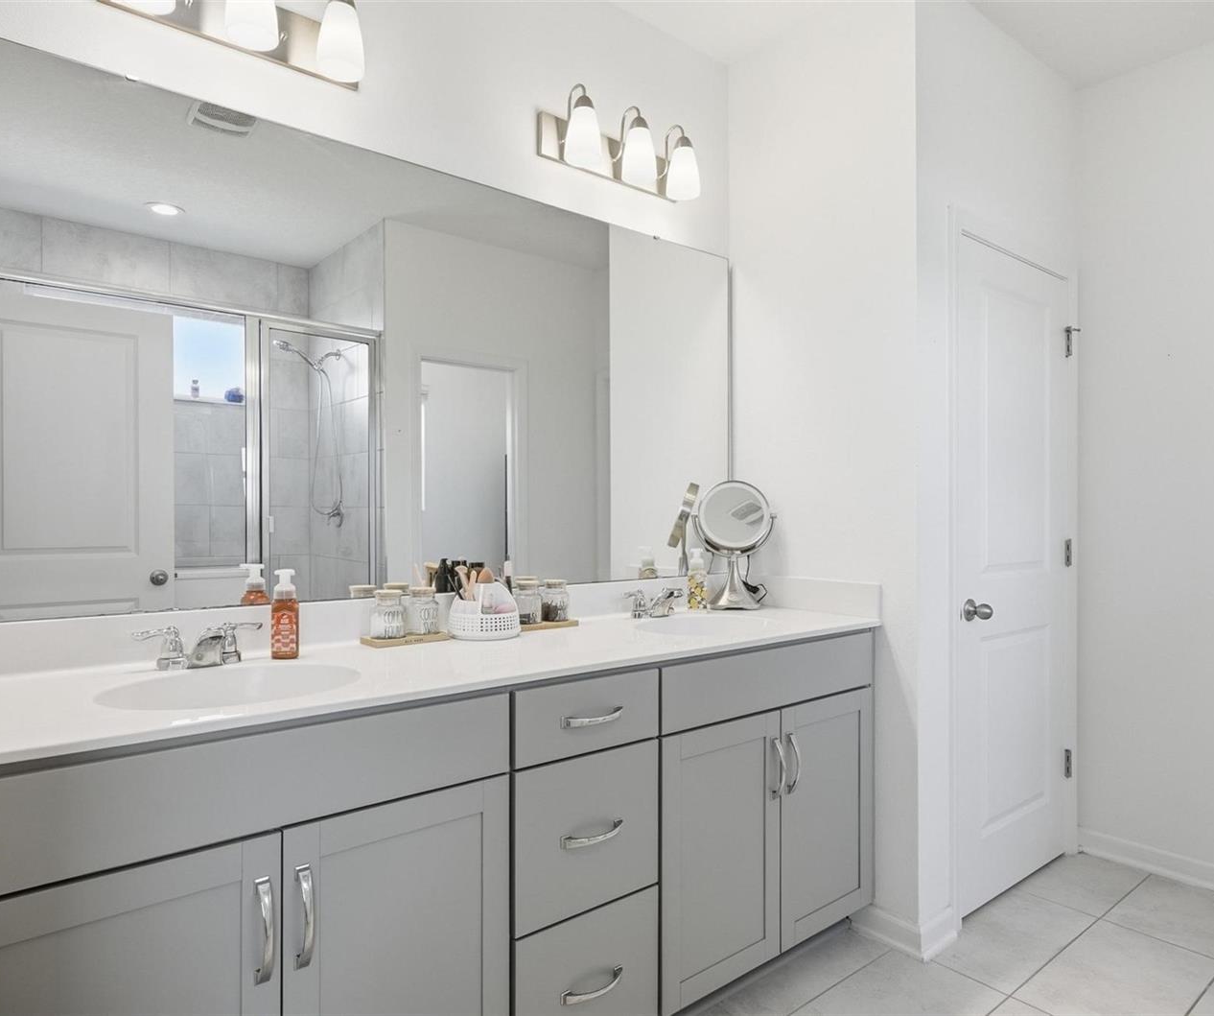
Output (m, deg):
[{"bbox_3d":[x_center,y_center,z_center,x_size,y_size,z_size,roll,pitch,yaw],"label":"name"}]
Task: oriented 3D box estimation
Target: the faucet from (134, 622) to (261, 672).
[{"bbox_3d":[-0.783,0.273,1.496,0.232,0.080,0.138,0,-1,-38],"label":"faucet"}]

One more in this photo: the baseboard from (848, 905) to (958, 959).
[{"bbox_3d":[0.869,1.191,2.230,0.196,0.084,0.226,0,0,-38],"label":"baseboard"}]

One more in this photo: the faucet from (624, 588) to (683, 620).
[{"bbox_3d":[0.166,0.282,2.244,0.232,0.080,0.138,0,-1,-38],"label":"faucet"}]

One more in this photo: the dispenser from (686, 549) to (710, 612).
[{"bbox_3d":[0.289,0.227,2.426,0.060,0.194,0.060,0,-1,7],"label":"dispenser"}]

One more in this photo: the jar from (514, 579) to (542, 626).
[{"bbox_3d":[-0.215,0.256,2.059,0.079,0.108,0.079,0,0,0],"label":"jar"}]

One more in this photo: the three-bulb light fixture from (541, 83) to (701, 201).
[{"bbox_3d":[0.068,-1.063,2.253,0.530,0.235,0.182,0,0,-38],"label":"three-bulb light fixture"}]

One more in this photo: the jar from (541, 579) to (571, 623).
[{"bbox_3d":[-0.142,0.256,2.113,0.077,0.108,0.077,0,0,0],"label":"jar"}]

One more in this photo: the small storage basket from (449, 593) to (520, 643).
[{"bbox_3d":[-0.305,0.262,1.922,0.182,0.118,0.178,0,0,0],"label":"small storage basket"}]

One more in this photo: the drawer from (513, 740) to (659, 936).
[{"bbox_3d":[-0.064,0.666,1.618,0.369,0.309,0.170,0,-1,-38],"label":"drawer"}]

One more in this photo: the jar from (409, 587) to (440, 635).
[{"bbox_3d":[-0.451,0.255,1.883,0.077,0.108,0.077,0,0,0],"label":"jar"}]

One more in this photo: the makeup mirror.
[{"bbox_3d":[0.418,0.117,2.507,0.262,0.415,0.175,0,-1,10],"label":"makeup mirror"}]

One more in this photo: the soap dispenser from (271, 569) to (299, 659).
[{"bbox_3d":[-0.679,0.223,1.615,0.055,0.184,0.058,0,-1,-23],"label":"soap dispenser"}]

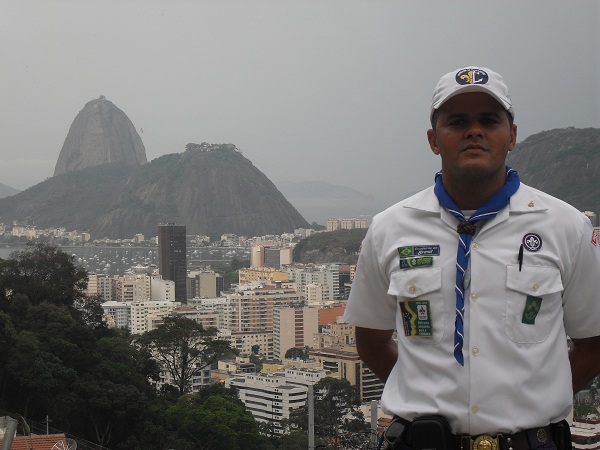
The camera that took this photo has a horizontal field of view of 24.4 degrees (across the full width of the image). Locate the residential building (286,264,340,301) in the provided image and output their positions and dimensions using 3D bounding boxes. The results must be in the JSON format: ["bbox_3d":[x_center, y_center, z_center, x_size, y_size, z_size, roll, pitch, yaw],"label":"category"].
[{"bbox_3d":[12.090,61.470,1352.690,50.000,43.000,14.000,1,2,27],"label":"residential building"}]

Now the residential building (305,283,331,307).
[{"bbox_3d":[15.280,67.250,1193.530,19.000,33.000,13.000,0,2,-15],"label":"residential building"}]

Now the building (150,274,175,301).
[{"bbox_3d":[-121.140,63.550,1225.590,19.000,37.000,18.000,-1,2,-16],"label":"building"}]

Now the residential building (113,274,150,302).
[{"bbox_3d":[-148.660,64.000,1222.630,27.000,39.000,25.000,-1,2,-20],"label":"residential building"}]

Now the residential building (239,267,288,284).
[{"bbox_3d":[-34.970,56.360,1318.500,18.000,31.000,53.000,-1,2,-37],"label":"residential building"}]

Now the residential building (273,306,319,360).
[{"bbox_3d":[-2.730,80.780,1028.640,28.500,40.000,24.000,0,2,-13],"label":"residential building"}]

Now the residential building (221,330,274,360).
[{"bbox_3d":[-37.870,88.410,1000.360,34.000,22.500,14.000,-1,2,-22],"label":"residential building"}]

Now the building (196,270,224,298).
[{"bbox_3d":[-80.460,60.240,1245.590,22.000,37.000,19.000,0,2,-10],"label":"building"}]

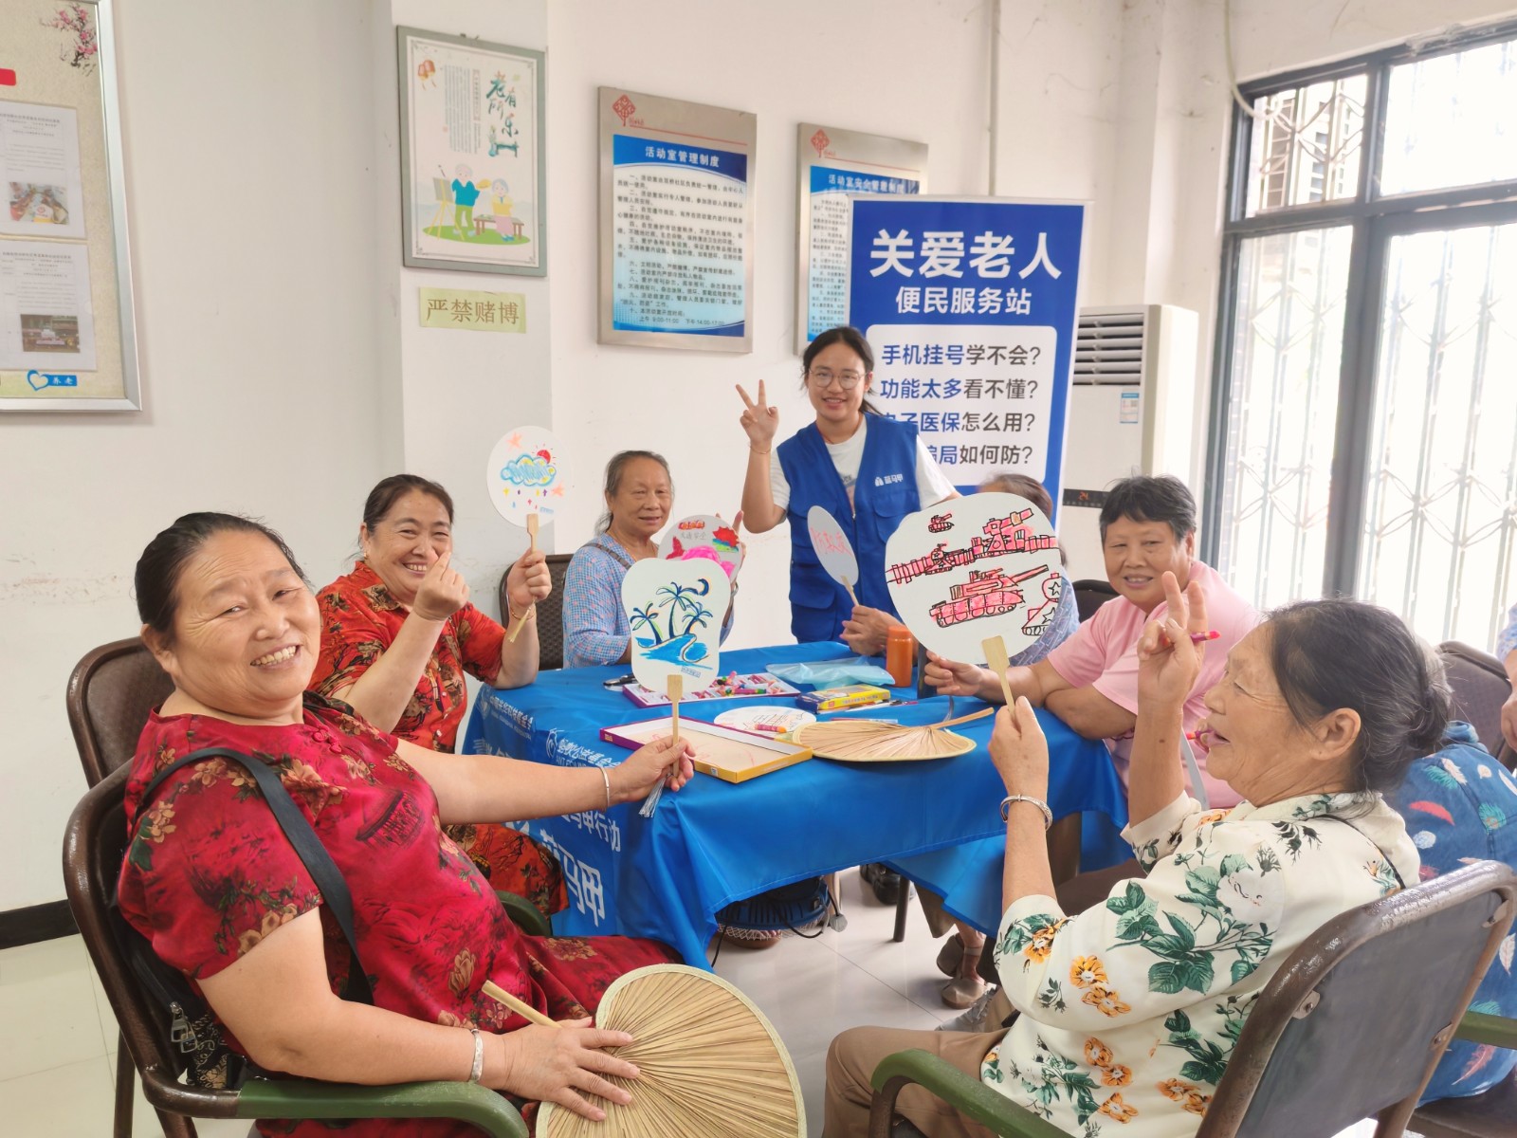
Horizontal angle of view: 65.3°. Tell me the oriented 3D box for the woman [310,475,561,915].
[{"bbox_3d":[-0.590,0.455,2.270,0.720,1.220,0.550,7,10,35],"label":"woman"}]

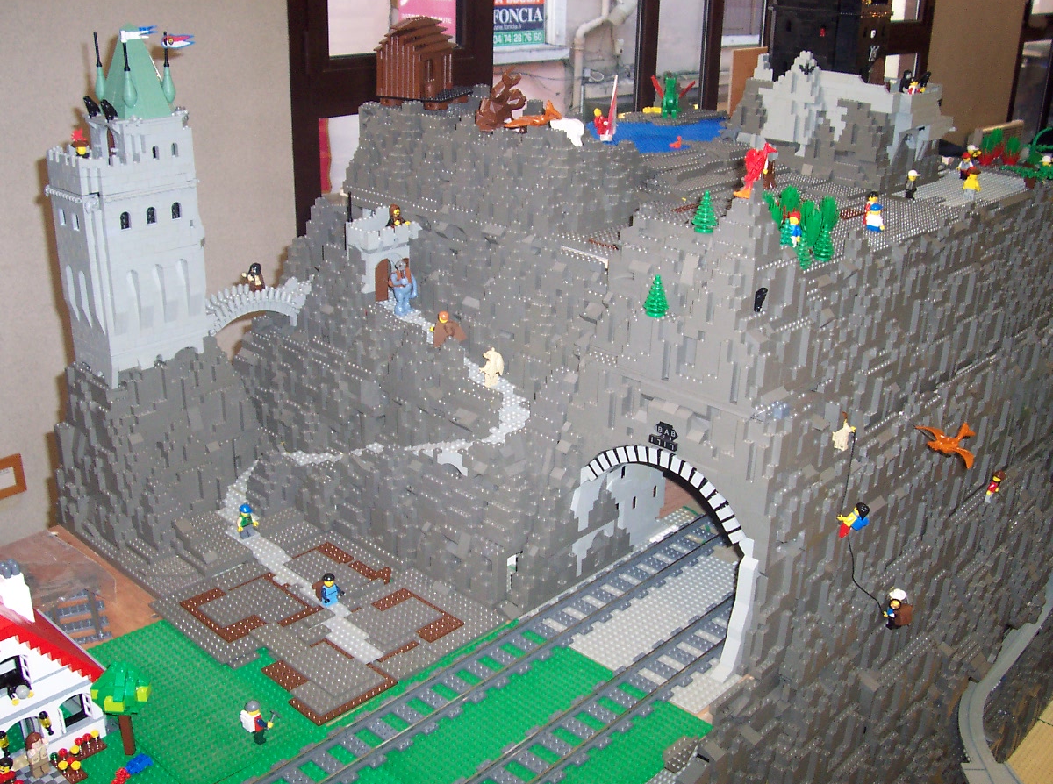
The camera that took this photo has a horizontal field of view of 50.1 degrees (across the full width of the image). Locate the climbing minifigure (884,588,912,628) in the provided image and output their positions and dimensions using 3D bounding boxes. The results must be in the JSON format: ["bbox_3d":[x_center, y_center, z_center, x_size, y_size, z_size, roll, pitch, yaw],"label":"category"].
[{"bbox_3d":[0.392,0.228,1.190,0.030,0.041,0.025,6,23,11],"label":"climbing minifigure"}]

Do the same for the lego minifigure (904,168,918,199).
[{"bbox_3d":[0.510,-0.277,1.488,0.016,0.042,0.024,19,29,36],"label":"lego minifigure"}]

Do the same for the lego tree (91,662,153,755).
[{"bbox_3d":[-0.363,0.289,1.019,0.053,0.092,0.053,2,24,0],"label":"lego tree"}]

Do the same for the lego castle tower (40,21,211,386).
[{"bbox_3d":[-0.443,-0.207,1.244,0.087,0.388,0.142,21,30,39],"label":"lego castle tower"}]

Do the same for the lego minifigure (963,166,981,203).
[{"bbox_3d":[0.594,-0.277,1.500,0.025,0.044,0.014,23,31,39],"label":"lego minifigure"}]

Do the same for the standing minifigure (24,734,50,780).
[{"bbox_3d":[-0.413,0.305,0.941,0.016,0.042,0.025,21,30,39],"label":"standing minifigure"}]

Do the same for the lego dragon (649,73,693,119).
[{"bbox_3d":[0.241,-0.494,1.872,0.075,0.073,0.075,7,23,14],"label":"lego dragon"}]

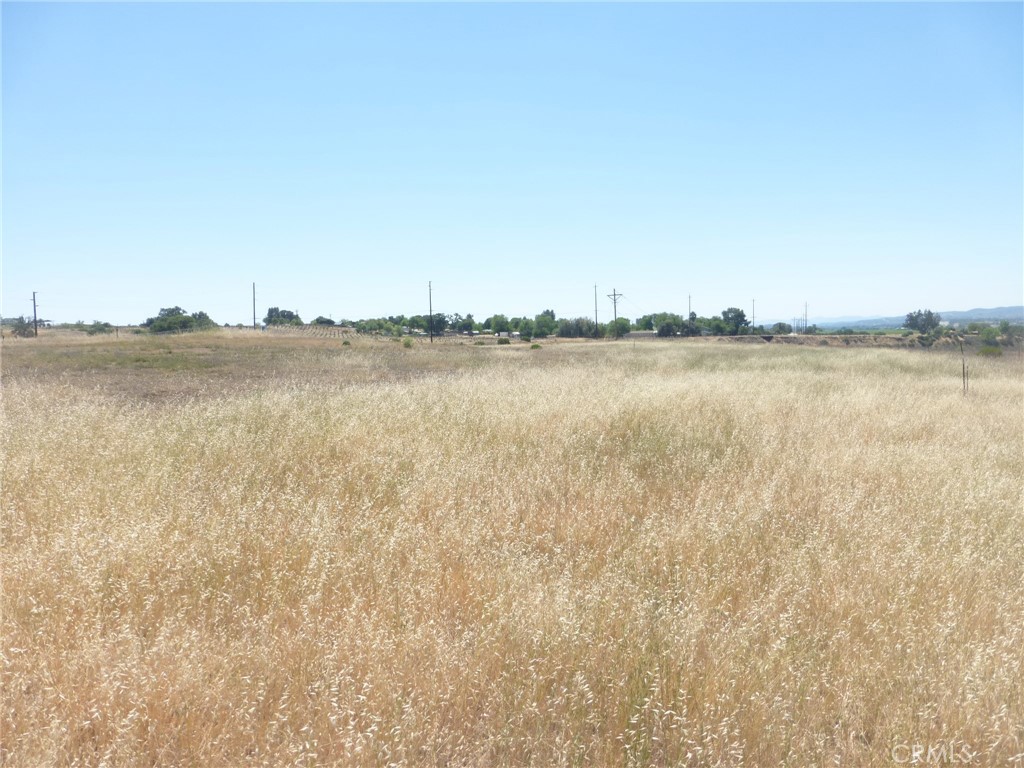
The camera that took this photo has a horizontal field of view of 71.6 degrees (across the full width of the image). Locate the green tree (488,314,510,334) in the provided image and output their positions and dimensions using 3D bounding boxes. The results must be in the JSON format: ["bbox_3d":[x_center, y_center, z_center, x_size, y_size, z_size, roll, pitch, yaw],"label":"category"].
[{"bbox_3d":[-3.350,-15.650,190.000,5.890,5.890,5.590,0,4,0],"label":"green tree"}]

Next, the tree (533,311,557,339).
[{"bbox_3d":[7.690,-14.080,168.000,5.680,6.630,5.390,0,4,0],"label":"tree"}]

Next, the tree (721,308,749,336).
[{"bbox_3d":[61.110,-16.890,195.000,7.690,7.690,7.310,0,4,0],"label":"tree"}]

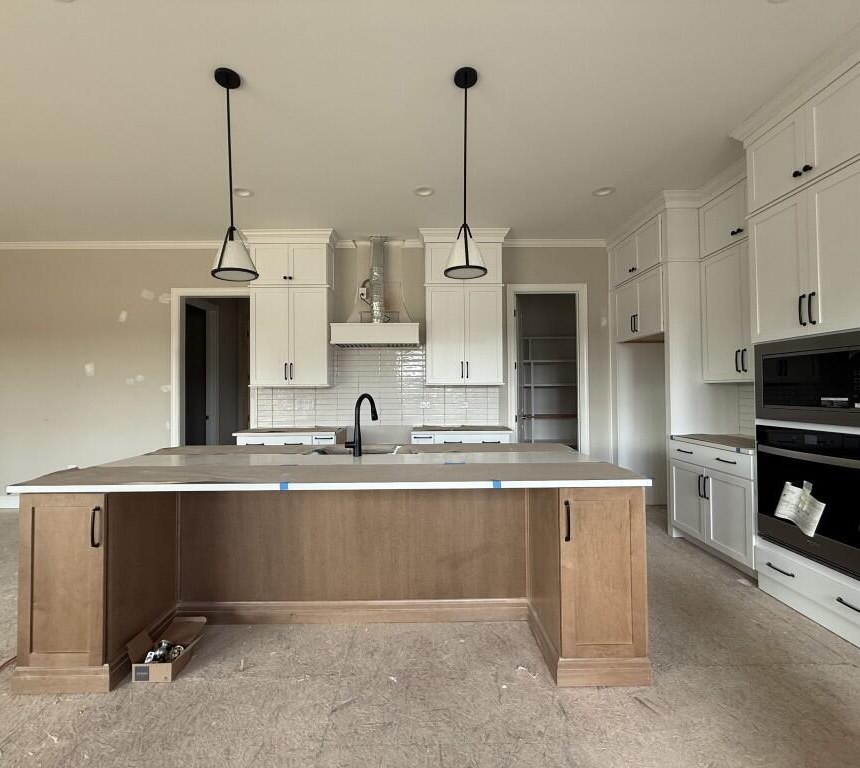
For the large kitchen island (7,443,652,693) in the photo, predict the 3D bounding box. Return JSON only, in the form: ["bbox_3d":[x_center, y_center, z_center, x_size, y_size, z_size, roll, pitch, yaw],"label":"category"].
[{"bbox_3d":[-0.426,0.892,2.393,2.798,0.907,1.203,0,-1,-1],"label":"large kitchen island"}]

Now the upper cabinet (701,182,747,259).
[{"bbox_3d":[2.567,-1.337,3.206,0.328,0.445,0.913,0,-1,-1],"label":"upper cabinet"}]

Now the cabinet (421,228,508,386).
[{"bbox_3d":[0.381,-0.831,4.708,0.946,1.696,0.398,0,-1,-1],"label":"cabinet"}]

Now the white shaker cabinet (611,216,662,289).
[{"bbox_3d":[2.394,-1.308,4.195,0.643,0.440,0.966,0,-1,-1],"label":"white shaker cabinet"}]

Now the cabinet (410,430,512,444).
[{"bbox_3d":[0.328,0.936,4.559,1.020,0.874,0.639,0,-1,-1],"label":"cabinet"}]

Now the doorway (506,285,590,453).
[{"bbox_3d":[1.379,0.109,4.851,0.933,2.540,0.140,0,-1,-1],"label":"doorway"}]

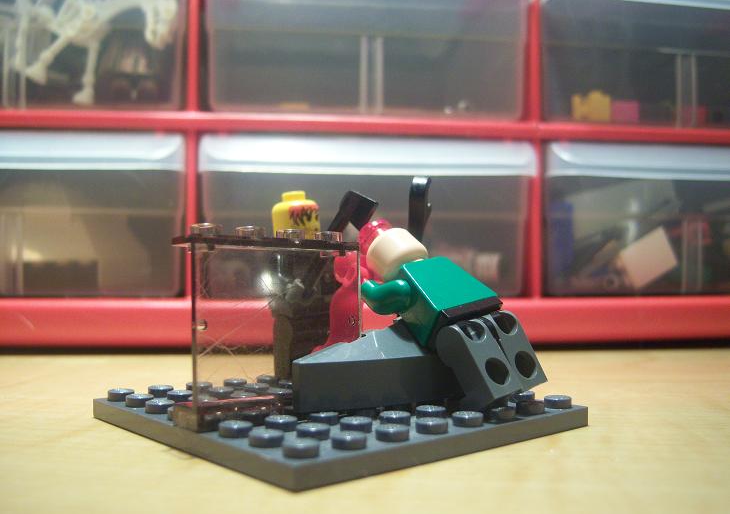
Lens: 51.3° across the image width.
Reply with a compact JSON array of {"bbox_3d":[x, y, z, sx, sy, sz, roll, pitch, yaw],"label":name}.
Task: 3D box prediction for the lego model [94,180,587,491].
[{"bbox_3d":[-0.005,0.007,0.138,0.064,0.045,0.064,1,-2,-41],"label":"lego model"}]

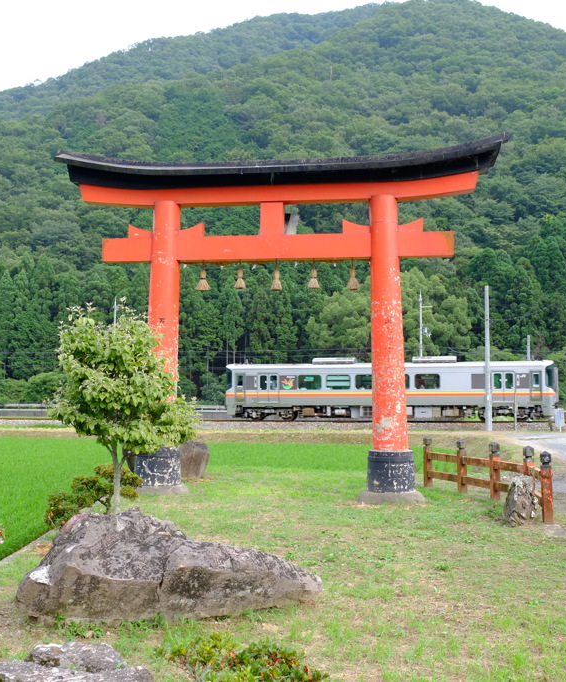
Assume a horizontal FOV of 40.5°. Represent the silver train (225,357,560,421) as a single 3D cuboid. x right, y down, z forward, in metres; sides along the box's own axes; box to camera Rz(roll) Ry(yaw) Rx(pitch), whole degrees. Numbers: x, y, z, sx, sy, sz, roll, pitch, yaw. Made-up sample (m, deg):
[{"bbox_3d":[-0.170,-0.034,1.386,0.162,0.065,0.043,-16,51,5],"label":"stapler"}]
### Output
[{"bbox_3d":[6.437,3.079,48.368,20.300,3.920,2.880,-1,-5,10],"label":"silver train"}]

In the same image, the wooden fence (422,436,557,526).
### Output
[{"bbox_3d":[3.250,2.069,12.076,0.450,0.940,4.350,1,-5,-11],"label":"wooden fence"}]

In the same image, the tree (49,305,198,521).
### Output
[{"bbox_3d":[-1.940,0.934,9.205,1.800,2.760,1.700,1,-5,-11],"label":"tree"}]

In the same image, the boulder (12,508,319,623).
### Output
[{"bbox_3d":[-0.950,1.742,6.304,2.350,0.700,1.150,1,-5,-16],"label":"boulder"}]

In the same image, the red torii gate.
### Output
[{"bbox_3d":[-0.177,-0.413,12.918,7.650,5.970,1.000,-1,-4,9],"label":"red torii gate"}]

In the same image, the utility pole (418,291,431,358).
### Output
[{"bbox_3d":[10.850,0.648,60.130,1.000,9.400,0.400,-1,-4,9],"label":"utility pole"}]

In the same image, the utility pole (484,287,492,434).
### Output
[{"bbox_3d":[11.550,0.945,43.256,0.330,8.150,0.330,-1,-5,14],"label":"utility pole"}]

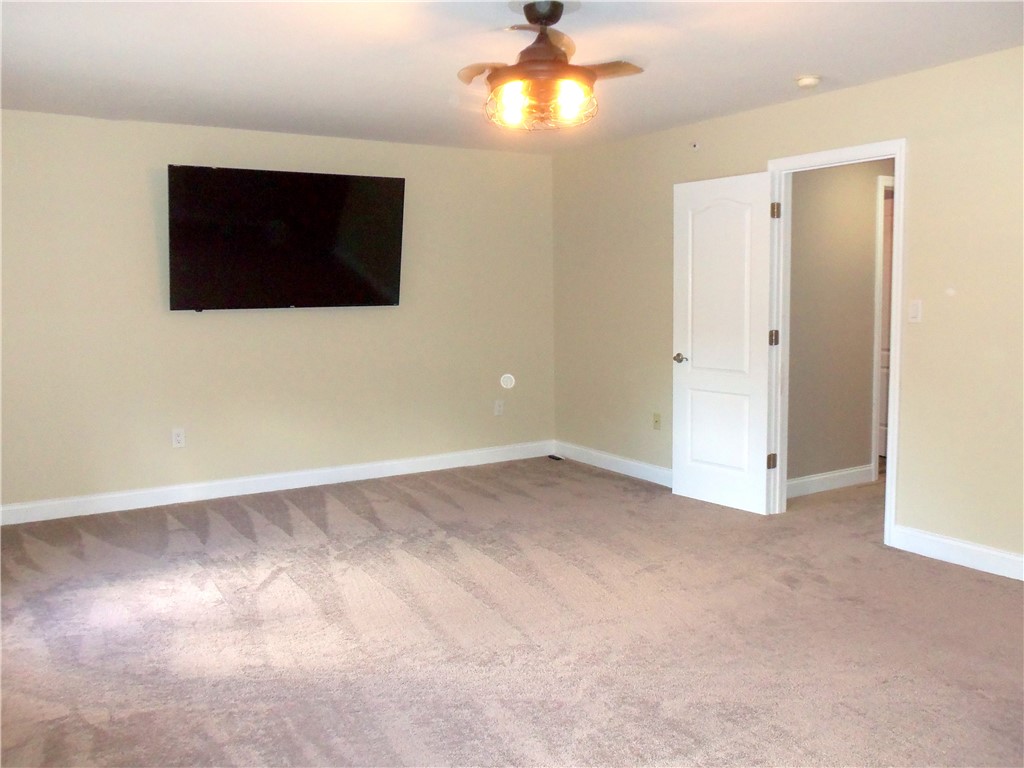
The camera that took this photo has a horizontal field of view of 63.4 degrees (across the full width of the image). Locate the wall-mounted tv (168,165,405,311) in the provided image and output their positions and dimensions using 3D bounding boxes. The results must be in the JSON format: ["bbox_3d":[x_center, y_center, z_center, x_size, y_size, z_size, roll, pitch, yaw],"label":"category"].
[{"bbox_3d":[-1.481,-0.963,5.595,1.575,0.905,0.070,-4,17,-32],"label":"wall-mounted tv"}]

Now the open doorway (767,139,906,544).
[{"bbox_3d":[1.820,-0.230,4.682,0.145,2.116,0.885,-4,7,-32],"label":"open doorway"}]

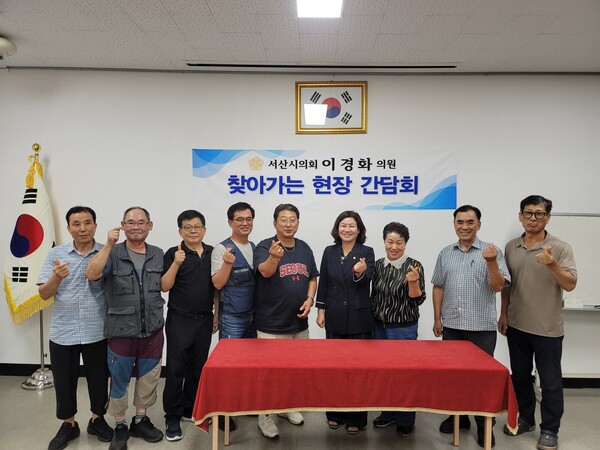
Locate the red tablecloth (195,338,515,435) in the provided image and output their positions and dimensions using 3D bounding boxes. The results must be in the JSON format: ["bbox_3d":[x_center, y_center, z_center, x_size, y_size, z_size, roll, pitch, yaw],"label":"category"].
[{"bbox_3d":[0.336,1.014,2.798,1.858,0.364,0.636,1,1,0],"label":"red tablecloth"}]

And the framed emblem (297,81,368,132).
[{"bbox_3d":[0.293,-1.112,4.101,0.687,0.505,0.040,1,1,1],"label":"framed emblem"}]

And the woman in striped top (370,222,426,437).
[{"bbox_3d":[0.735,0.765,3.232,0.444,1.571,0.384,1,1,9],"label":"woman in striped top"}]

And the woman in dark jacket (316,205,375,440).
[{"bbox_3d":[0.339,0.716,3.232,0.465,1.656,0.384,1,1,5],"label":"woman in dark jacket"}]

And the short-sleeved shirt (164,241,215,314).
[{"bbox_3d":[-0.812,0.382,3.212,0.444,0.586,0.293,0,2,-17],"label":"short-sleeved shirt"}]

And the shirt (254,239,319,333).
[{"bbox_3d":[-0.108,0.451,3.232,0.485,0.717,0.333,0,1,-10],"label":"shirt"}]

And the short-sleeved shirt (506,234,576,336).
[{"bbox_3d":[1.735,0.433,3.151,0.515,0.758,0.323,1,2,19],"label":"short-sleeved shirt"}]

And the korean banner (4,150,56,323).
[{"bbox_3d":[-2.516,0.108,4.060,0.505,1.616,0.263,1,1,-5],"label":"korean banner"}]

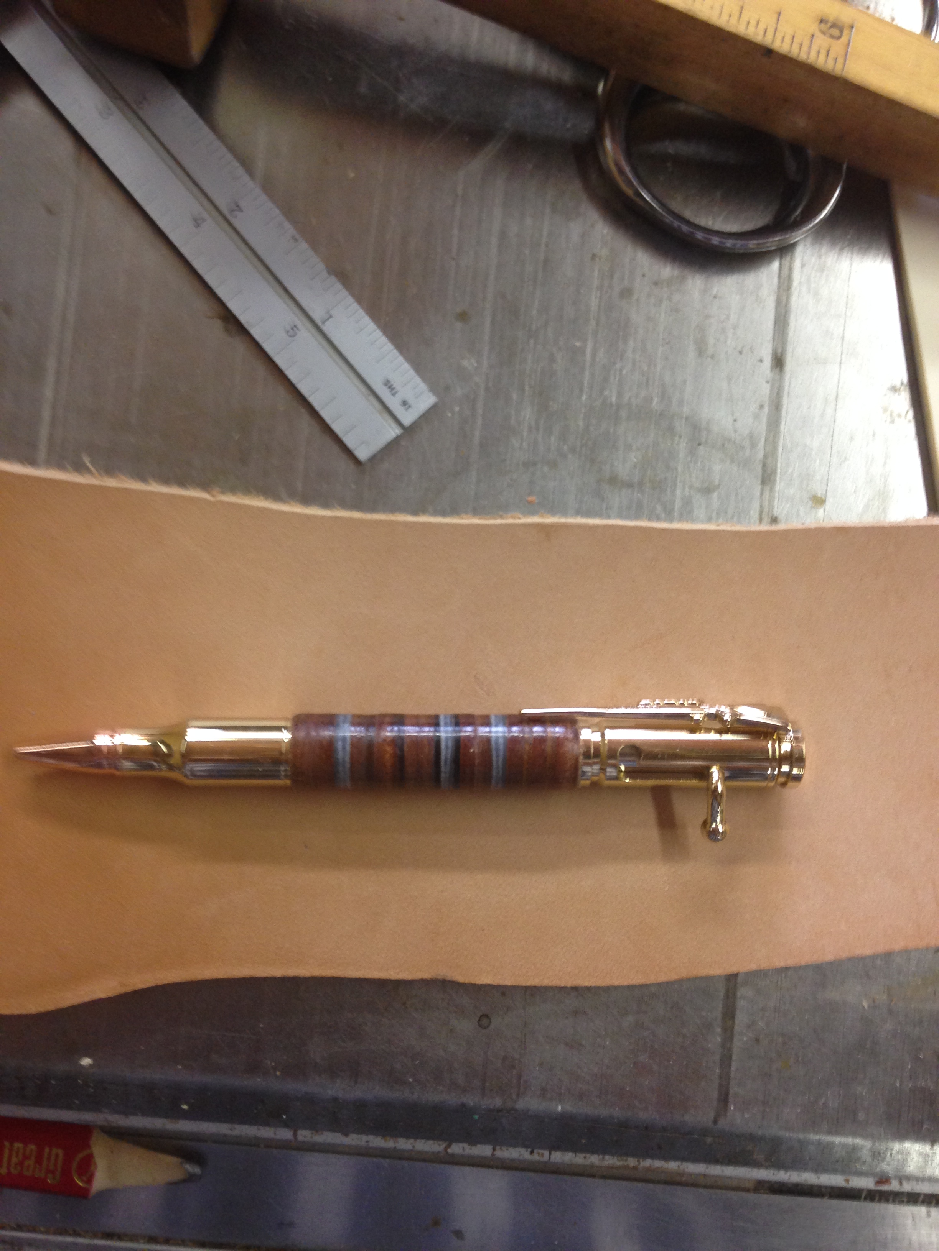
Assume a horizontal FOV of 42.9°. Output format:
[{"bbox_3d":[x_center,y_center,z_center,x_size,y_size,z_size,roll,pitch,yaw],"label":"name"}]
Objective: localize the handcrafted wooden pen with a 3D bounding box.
[{"bbox_3d":[-0.011,0.025,0.208,0.137,0.017,0.024,0,92,-1],"label":"handcrafted wooden pen"}]

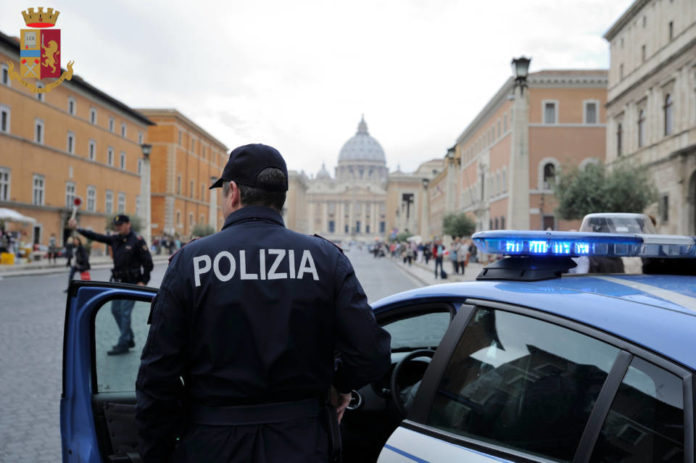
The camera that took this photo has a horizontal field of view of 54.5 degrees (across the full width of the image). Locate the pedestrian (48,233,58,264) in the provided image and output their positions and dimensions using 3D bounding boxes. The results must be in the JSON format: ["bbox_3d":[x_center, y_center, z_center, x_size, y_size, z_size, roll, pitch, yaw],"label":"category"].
[{"bbox_3d":[-15.243,0.880,35.000,0.550,1.660,0.420,1,-1,6],"label":"pedestrian"}]

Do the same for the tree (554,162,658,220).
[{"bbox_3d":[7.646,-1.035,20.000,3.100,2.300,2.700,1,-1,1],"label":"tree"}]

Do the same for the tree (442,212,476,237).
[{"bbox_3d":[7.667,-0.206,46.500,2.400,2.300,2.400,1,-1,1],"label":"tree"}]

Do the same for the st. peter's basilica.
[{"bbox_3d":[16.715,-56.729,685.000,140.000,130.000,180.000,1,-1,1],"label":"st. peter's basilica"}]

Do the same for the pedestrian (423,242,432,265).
[{"bbox_3d":[5.585,1.475,47.500,0.600,1.700,0.450,1,-1,6],"label":"pedestrian"}]

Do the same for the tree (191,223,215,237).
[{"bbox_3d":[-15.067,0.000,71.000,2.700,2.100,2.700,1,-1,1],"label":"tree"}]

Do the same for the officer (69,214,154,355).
[{"bbox_3d":[-3.065,0.683,8.800,1.050,1.830,0.650,0,-1,30],"label":"officer"}]

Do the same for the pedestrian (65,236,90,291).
[{"bbox_3d":[-8.081,0.971,20.200,0.750,1.660,0.550,1,-1,-30],"label":"pedestrian"}]

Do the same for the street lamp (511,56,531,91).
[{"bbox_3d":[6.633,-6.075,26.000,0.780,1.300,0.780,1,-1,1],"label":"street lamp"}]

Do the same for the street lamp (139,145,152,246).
[{"bbox_3d":[-14.973,-2.329,50.000,1.050,8.600,1.050,1,-1,-1],"label":"street lamp"}]

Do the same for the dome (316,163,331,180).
[{"bbox_3d":[-25.181,-61.668,695.000,14.500,19.000,14.500,1,-1,1],"label":"dome"}]

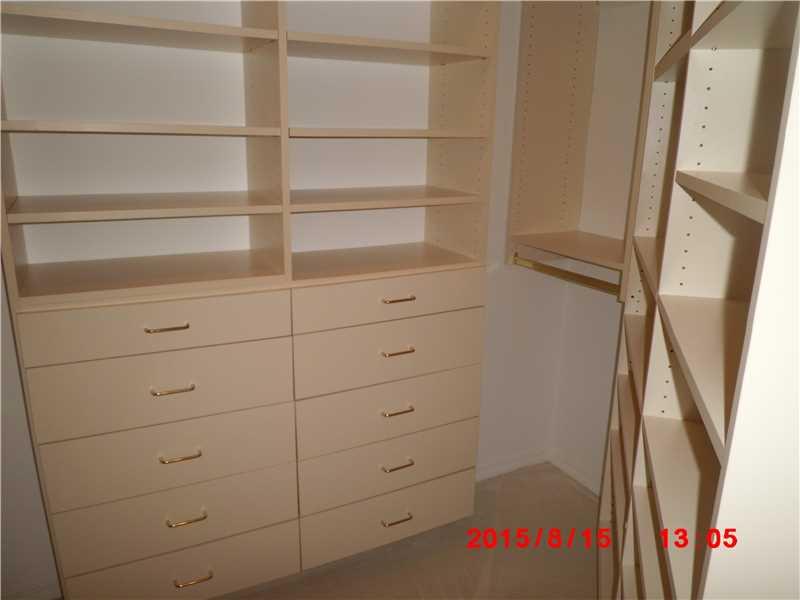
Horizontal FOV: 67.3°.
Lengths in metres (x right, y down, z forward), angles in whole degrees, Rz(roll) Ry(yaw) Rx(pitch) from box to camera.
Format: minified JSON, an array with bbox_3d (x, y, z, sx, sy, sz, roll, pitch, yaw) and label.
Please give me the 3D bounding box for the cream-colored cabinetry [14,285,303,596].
[{"bbox_3d":[-0.666,0.387,1.743,0.635,0.912,0.383,-7,18,-26],"label":"cream-colored cabinetry"}]

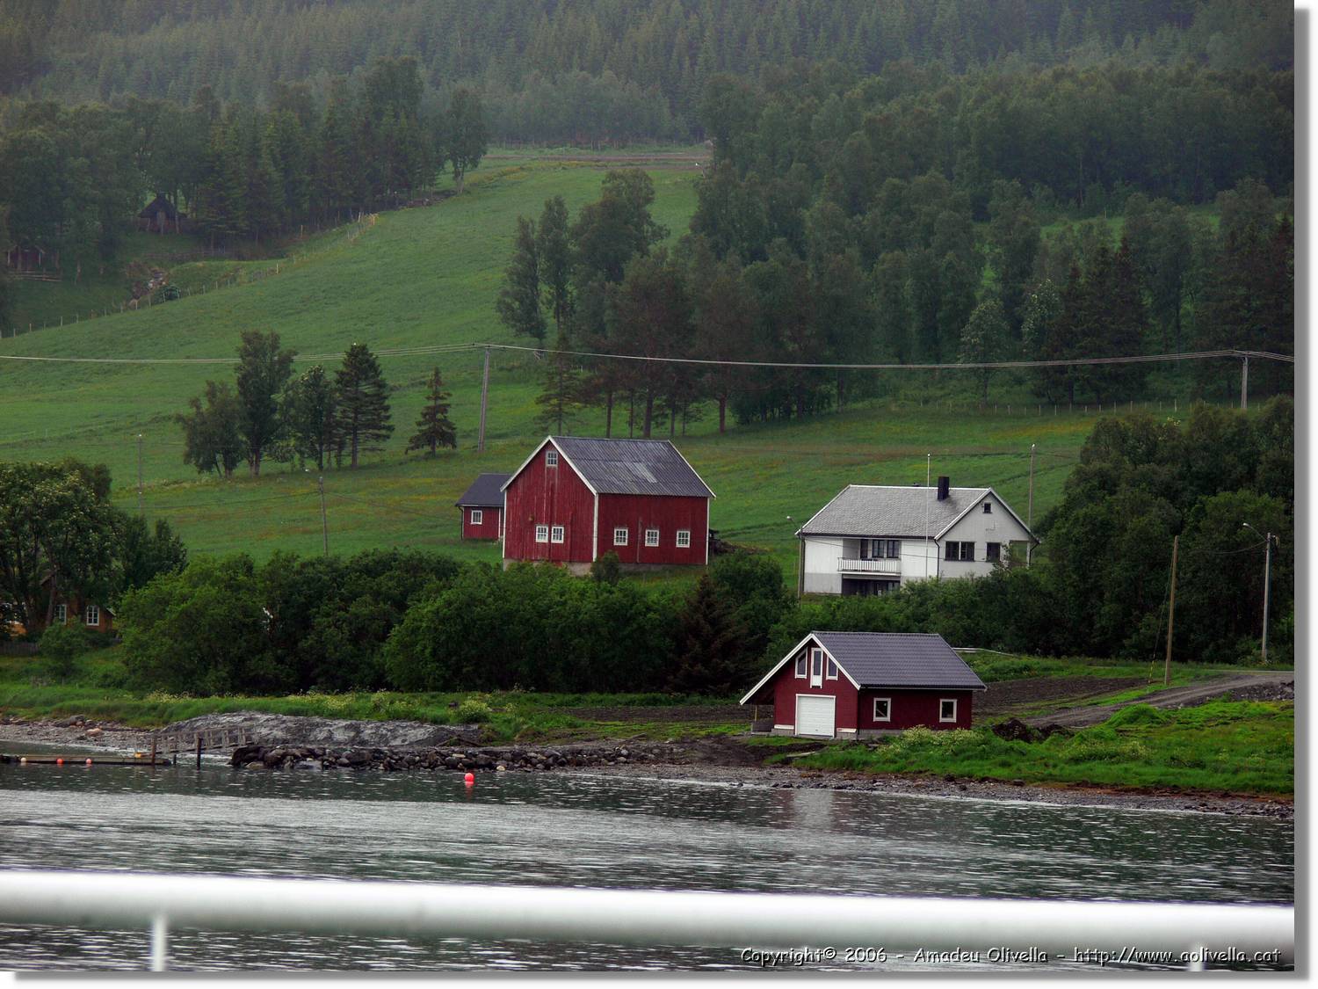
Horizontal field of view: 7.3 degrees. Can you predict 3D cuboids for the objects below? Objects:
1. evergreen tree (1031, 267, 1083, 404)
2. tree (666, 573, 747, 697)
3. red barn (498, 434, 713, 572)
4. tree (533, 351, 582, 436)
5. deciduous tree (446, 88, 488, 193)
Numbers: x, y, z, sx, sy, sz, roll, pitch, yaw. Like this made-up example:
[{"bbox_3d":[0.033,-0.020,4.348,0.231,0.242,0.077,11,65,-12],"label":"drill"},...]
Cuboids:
[{"bbox_3d":[35.500,-14.071,925.000,4.550,11.864,4.550,2,0,0],"label":"evergreen tree"},{"bbox_3d":[2.813,8.140,602.000,4.470,7.123,4.470,2,0,0],"label":"tree"},{"bbox_3d":[-3.398,0.771,693.539,10.681,9.024,9.592,2,0,-42],"label":"red barn"},{"bbox_3d":[-8.422,-8.337,860.000,3.933,7.525,3.933,2,0,0],"label":"tree"},{"bbox_3d":[-20.397,-37.568,1100.000,4.156,11.156,4.156,2,0,0],"label":"deciduous tree"}]

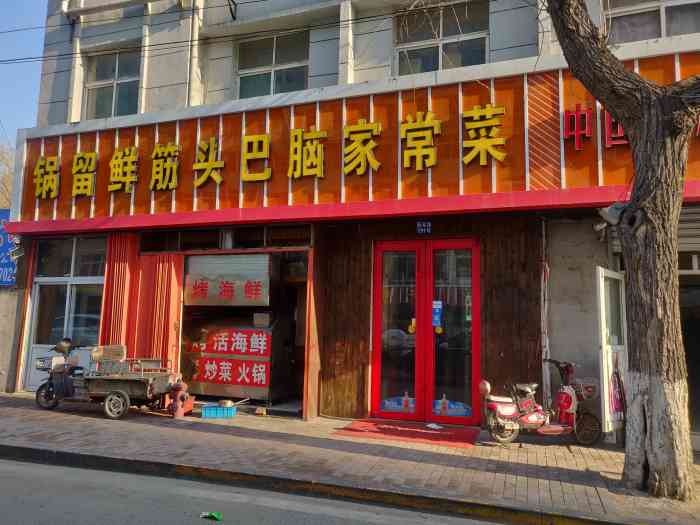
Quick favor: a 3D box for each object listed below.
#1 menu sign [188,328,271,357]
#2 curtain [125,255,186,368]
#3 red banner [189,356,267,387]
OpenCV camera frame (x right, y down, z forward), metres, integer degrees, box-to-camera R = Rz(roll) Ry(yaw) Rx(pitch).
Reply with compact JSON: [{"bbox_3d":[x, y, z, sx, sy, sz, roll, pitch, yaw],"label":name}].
[{"bbox_3d":[-2.157,1.409,8.941,1.685,0.464,0.040,-1,-8,18],"label":"menu sign"},{"bbox_3d":[-3.540,1.084,9.350,0.999,2.467,0.200,-1,-8,18],"label":"curtain"},{"bbox_3d":[-2.128,1.903,8.865,1.648,0.482,0.040,-1,-8,18],"label":"red banner"}]

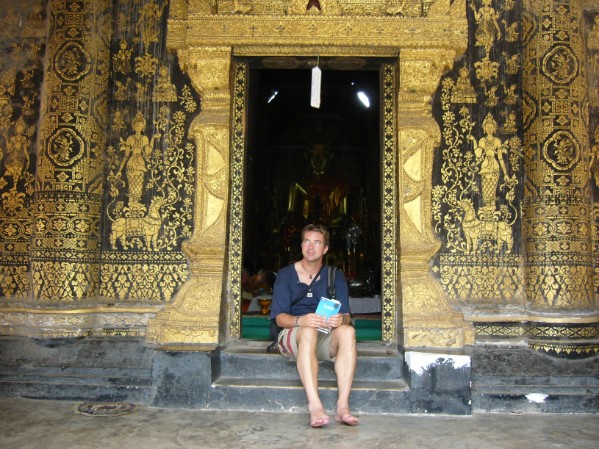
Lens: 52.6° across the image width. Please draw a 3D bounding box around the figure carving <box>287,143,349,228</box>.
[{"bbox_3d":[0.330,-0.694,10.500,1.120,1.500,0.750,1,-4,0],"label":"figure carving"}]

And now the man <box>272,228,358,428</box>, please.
[{"bbox_3d":[0.098,0.572,3.837,0.550,1.200,0.970,1,-4,-5],"label":"man"}]

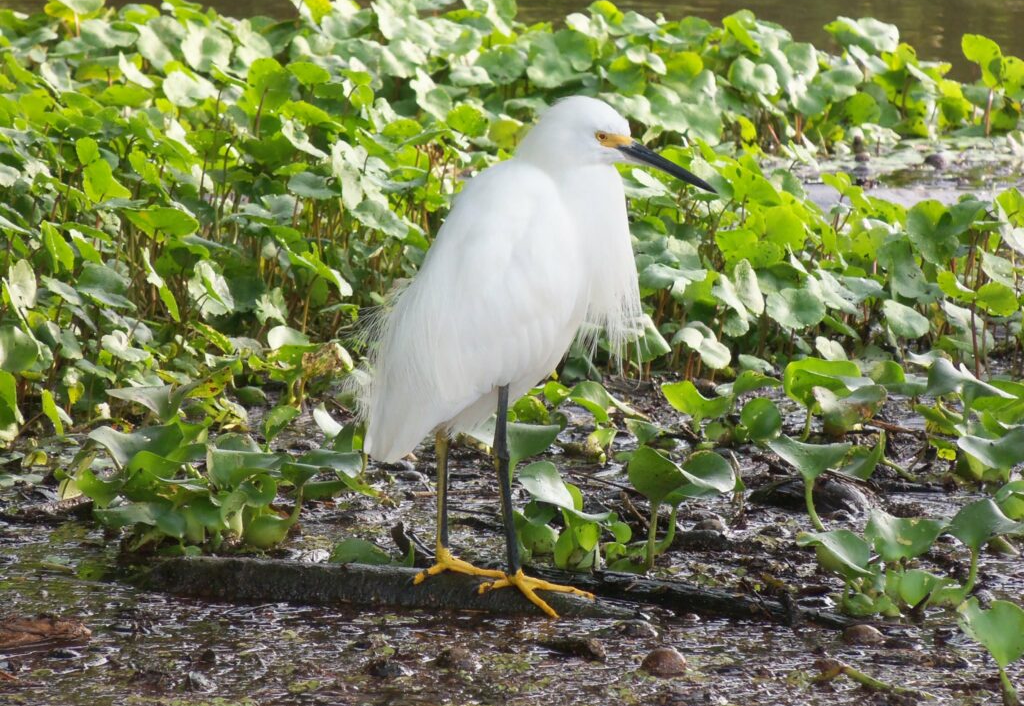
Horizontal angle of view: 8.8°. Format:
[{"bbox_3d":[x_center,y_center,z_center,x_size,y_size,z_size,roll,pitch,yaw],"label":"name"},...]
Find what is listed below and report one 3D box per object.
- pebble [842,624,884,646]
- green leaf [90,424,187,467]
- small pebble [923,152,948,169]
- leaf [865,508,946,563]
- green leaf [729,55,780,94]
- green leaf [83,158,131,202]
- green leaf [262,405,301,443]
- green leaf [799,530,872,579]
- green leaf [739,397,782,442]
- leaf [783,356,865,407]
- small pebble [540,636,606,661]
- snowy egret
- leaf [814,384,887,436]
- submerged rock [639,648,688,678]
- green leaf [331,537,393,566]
[{"bbox_3d":[0.296,0.238,5.586,0.035,0.018,0.030,0,13,0],"label":"pebble"},{"bbox_3d":[-0.317,0.078,5.600,0.081,0.033,0.045,0,12,0],"label":"green leaf"},{"bbox_3d":[0.456,-0.207,7.140,0.026,0.018,0.025,0,12,0],"label":"small pebble"},{"bbox_3d":[0.316,0.146,5.320,0.064,0.041,0.037,0,12,0],"label":"leaf"},{"bbox_3d":[0.262,-0.303,7.200,0.052,0.036,0.037,0,12,0],"label":"green leaf"},{"bbox_3d":[-0.398,-0.170,6.500,0.045,0.040,0.028,0,12,0],"label":"green leaf"},{"bbox_3d":[-0.216,0.067,6.215,0.035,0.032,0.024,0,13,0],"label":"green leaf"},{"bbox_3d":[0.258,0.160,5.300,0.059,0.033,0.040,0,12,0],"label":"green leaf"},{"bbox_3d":[0.233,0.062,6.222,0.039,0.038,0.022,0,13,0],"label":"green leaf"},{"bbox_3d":[0.277,0.026,5.880,0.073,0.039,0.042,0,12,0],"label":"leaf"},{"bbox_3d":[0.051,0.248,5.540,0.053,0.019,0.034,0,13,0],"label":"small pebble"},{"bbox_3d":[0.020,0.002,5.700,0.305,0.440,0.140,2,13,8],"label":"snowy egret"},{"bbox_3d":[0.299,0.050,5.850,0.062,0.040,0.040,0,12,0],"label":"leaf"},{"bbox_3d":[0.126,0.257,5.492,0.038,0.024,0.034,0,13,0],"label":"submerged rock"},{"bbox_3d":[-0.122,0.165,5.430,0.051,0.025,0.032,0,12,0],"label":"green leaf"}]

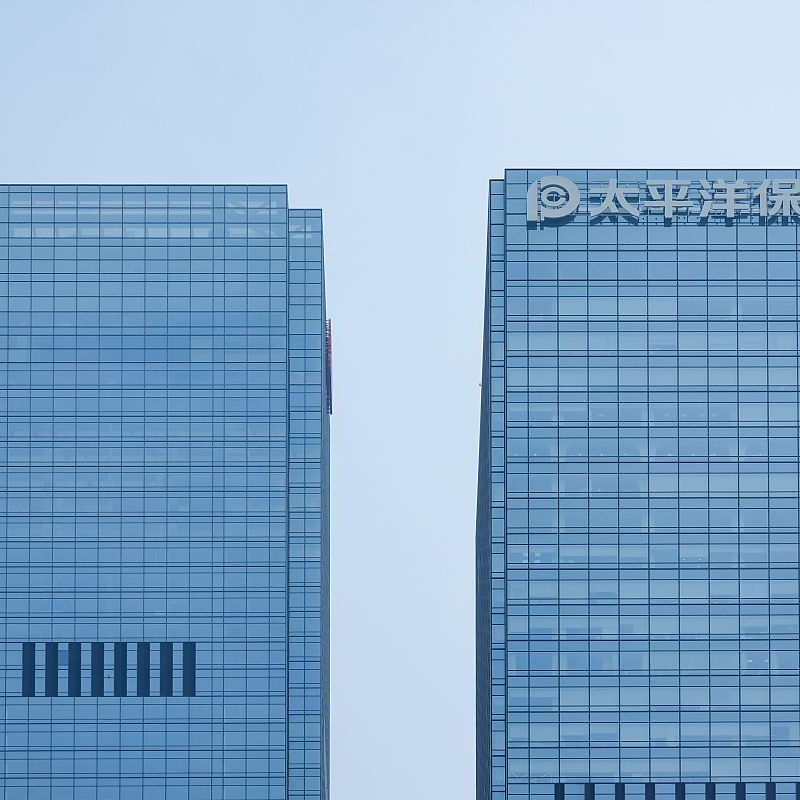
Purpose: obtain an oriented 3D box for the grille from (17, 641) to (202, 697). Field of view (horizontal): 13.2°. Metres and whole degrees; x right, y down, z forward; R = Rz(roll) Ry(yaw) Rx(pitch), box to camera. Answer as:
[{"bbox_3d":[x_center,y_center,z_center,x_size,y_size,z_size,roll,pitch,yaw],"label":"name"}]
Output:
[{"bbox_3d":[-44.668,41.516,533.000,26.755,8.457,0.500,0,-4,-2],"label":"grille"}]

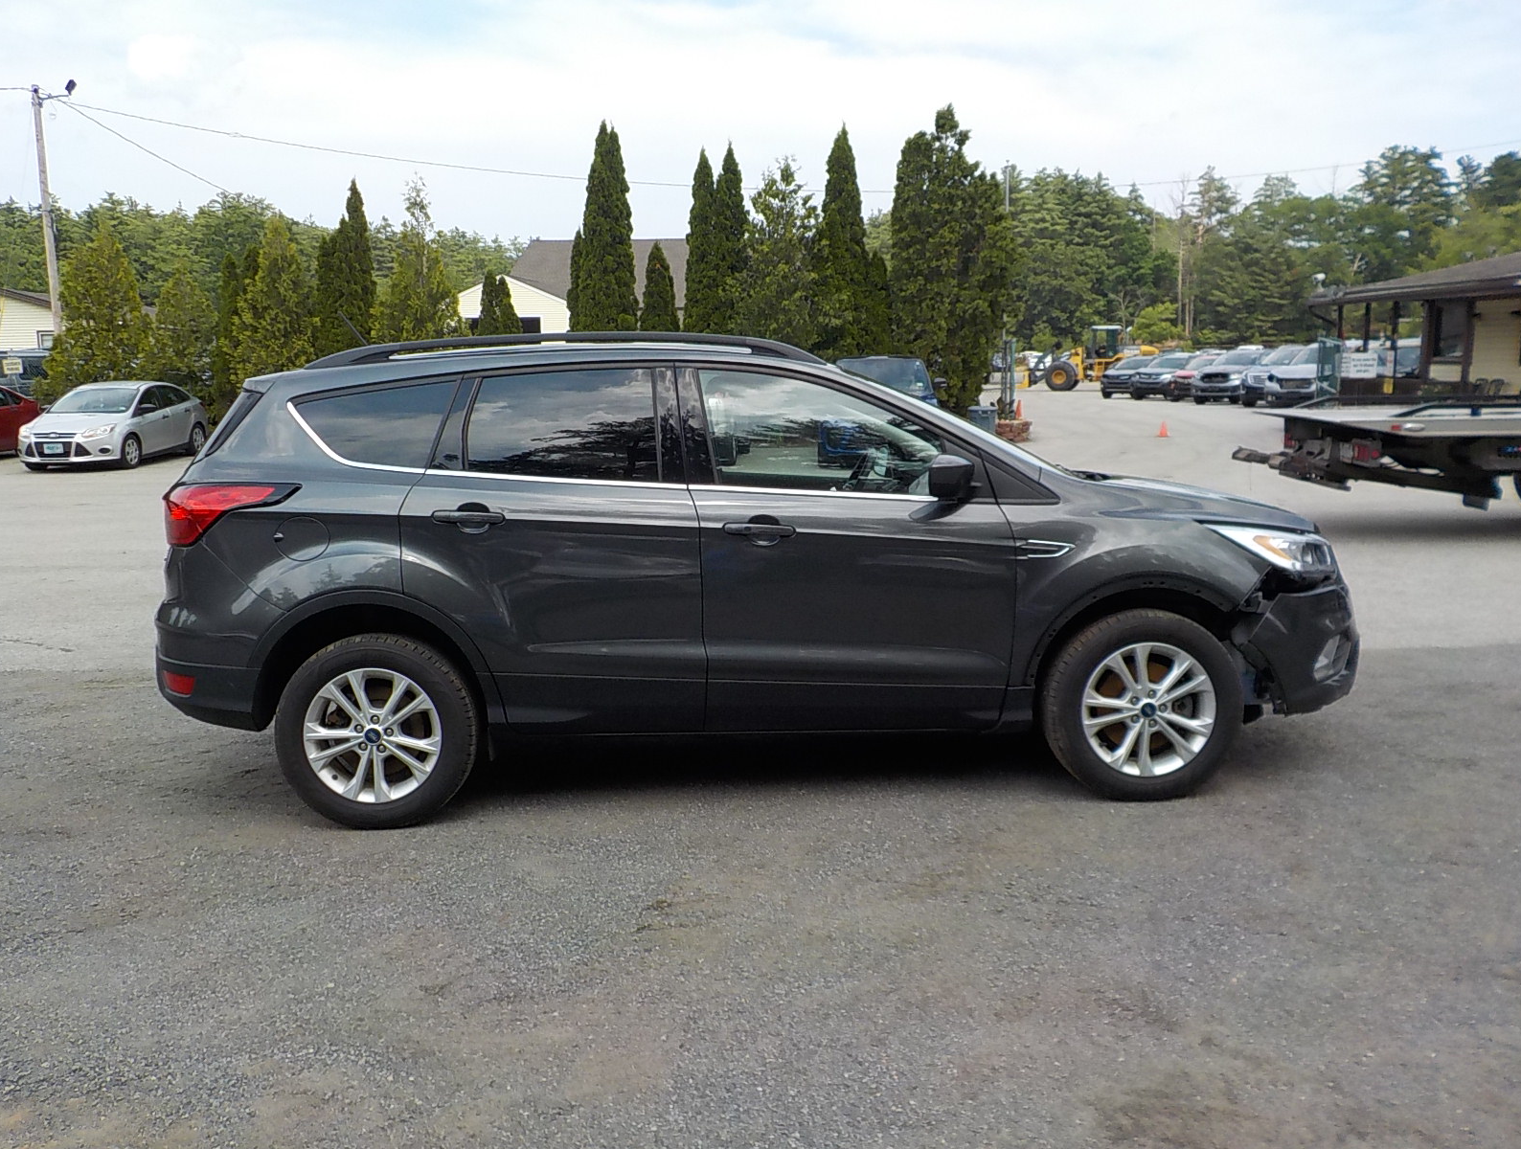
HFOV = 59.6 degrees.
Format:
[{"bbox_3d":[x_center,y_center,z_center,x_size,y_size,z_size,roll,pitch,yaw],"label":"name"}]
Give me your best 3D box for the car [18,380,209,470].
[{"bbox_3d":[-11.508,-2.721,23.805,1.860,1.468,4.534,-1,9,0],"label":"car"}]

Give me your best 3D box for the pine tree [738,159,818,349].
[{"bbox_3d":[0.368,-5.394,26.279,1.750,5.474,1.750,-1,9,0],"label":"pine tree"}]

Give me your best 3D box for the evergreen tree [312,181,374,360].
[{"bbox_3d":[-8.466,-5.432,27.767,1.450,5.446,1.450,-1,9,0],"label":"evergreen tree"}]

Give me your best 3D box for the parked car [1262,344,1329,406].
[{"bbox_3d":[16.110,-5.564,37.231,4.850,1.770,1.970,-9,12,-39],"label":"parked car"}]

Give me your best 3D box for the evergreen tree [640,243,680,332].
[{"bbox_3d":[-2.009,-4.670,26.794,0.950,3.959,0.950,-1,9,0],"label":"evergreen tree"}]

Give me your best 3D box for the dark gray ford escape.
[{"bbox_3d":[0.004,-0.130,5.408,4.530,1.690,1.900,-2,9,-3],"label":"dark gray ford escape"}]

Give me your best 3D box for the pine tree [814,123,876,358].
[{"bbox_3d":[1.685,-5.752,26.427,1.400,6.091,1.400,-1,9,0],"label":"pine tree"}]

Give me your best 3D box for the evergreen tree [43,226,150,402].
[{"bbox_3d":[-14.118,-5.104,28.312,2.450,4.732,2.450,-1,9,0],"label":"evergreen tree"}]

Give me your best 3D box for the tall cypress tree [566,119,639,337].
[{"bbox_3d":[-3.113,-6.057,27.683,1.500,6.511,1.500,-1,9,0],"label":"tall cypress tree"}]

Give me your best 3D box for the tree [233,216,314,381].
[{"bbox_3d":[-10.323,-5.185,28.309,1.800,4.769,1.800,-1,9,0],"label":"tree"}]

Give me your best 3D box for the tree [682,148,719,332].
[{"bbox_3d":[-1.163,-5.808,27.729,0.950,5.933,0.950,-1,9,0],"label":"tree"}]

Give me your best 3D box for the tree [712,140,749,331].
[{"bbox_3d":[-0.572,-5.860,27.722,0.950,6.017,0.950,-1,9,0],"label":"tree"}]

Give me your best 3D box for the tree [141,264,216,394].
[{"bbox_3d":[-12.067,-4.566,27.894,1.650,3.826,1.650,-1,9,0],"label":"tree"}]

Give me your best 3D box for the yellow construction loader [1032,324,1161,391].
[{"bbox_3d":[15.689,-10.371,63.500,6.800,3.080,2.450,1,9,15],"label":"yellow construction loader"}]

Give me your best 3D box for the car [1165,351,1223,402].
[{"bbox_3d":[15.783,-6.809,45.852,4.500,1.600,1.820,-10,12,-43],"label":"car"}]

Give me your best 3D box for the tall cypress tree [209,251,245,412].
[{"bbox_3d":[-11.523,-4.890,28.759,0.900,4.084,0.900,-1,9,0],"label":"tall cypress tree"}]

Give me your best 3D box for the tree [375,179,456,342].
[{"bbox_3d":[-7.061,-5.458,27.767,1.800,5.444,1.800,-1,9,0],"label":"tree"}]

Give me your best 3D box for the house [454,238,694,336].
[{"bbox_3d":[-7.921,-11.949,60.856,12.000,7.900,15.000,-1,9,0],"label":"house"}]

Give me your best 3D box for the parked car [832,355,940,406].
[{"bbox_3d":[1.905,-2.734,21.544,1.830,1.670,4.350,0,9,4],"label":"parked car"}]

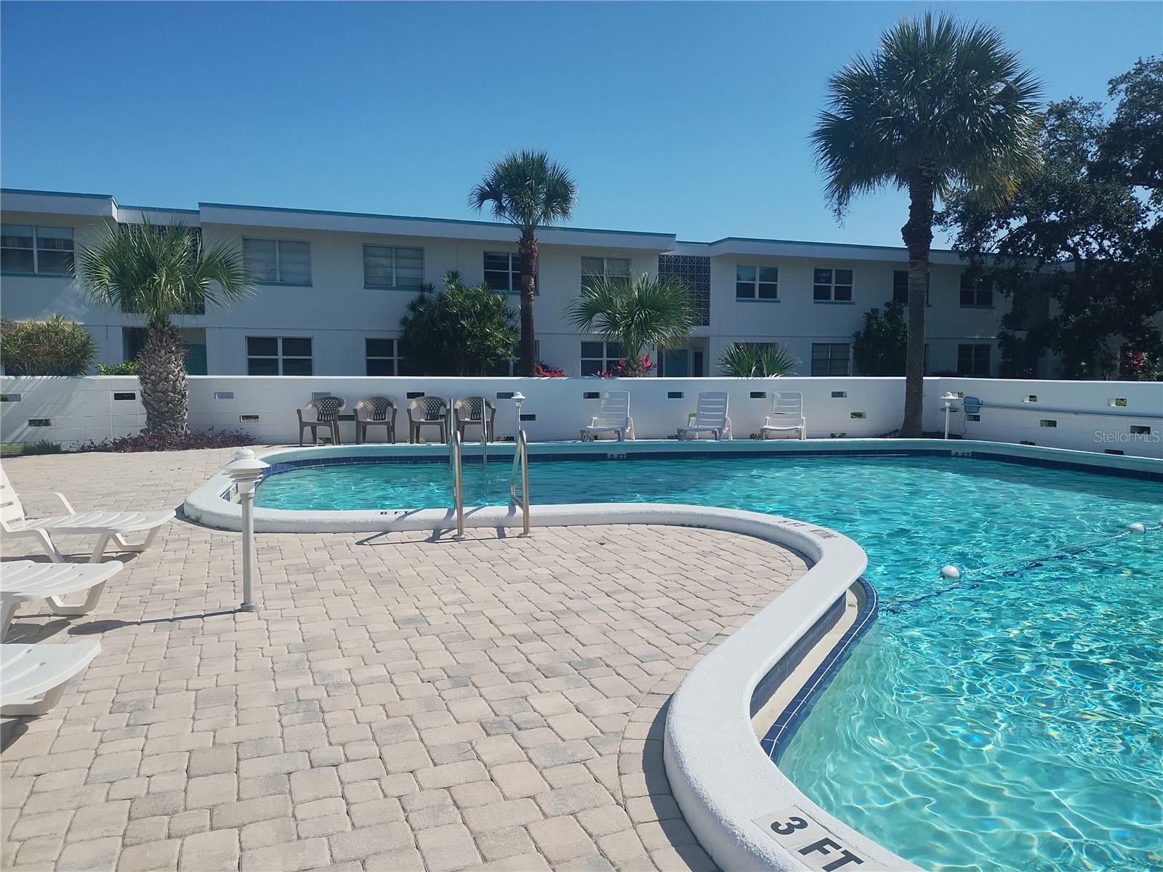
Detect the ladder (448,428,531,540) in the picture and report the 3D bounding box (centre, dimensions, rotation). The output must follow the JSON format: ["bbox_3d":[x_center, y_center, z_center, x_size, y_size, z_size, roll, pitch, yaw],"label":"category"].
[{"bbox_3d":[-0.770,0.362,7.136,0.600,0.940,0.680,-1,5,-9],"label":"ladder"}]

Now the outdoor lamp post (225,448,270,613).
[{"bbox_3d":[-1.831,0.513,4.583,0.245,0.885,0.245,0,5,0],"label":"outdoor lamp post"}]

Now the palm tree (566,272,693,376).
[{"bbox_3d":[0.907,-1.525,15.828,2.350,3.130,2.300,0,5,0],"label":"palm tree"}]

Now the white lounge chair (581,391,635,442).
[{"bbox_3d":[0.475,-0.306,14.476,0.700,0.930,1.550,1,5,10],"label":"white lounge chair"}]

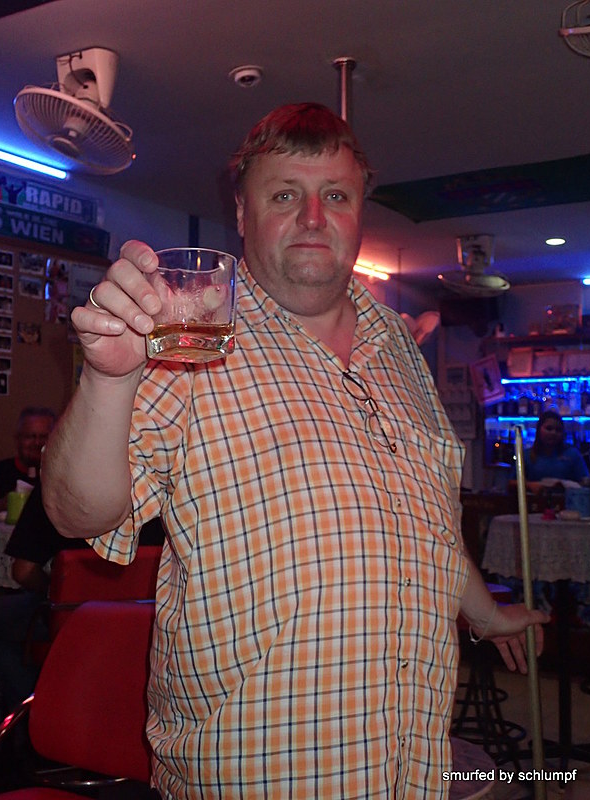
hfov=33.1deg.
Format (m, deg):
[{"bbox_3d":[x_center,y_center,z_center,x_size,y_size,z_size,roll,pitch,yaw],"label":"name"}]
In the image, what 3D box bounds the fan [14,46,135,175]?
[{"bbox_3d":[-0.761,-0.994,3.434,0.430,0.370,0.430,-2,-4,38],"label":"fan"}]

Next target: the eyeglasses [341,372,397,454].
[{"bbox_3d":[0.096,0.019,1.277,0.038,0.132,0.038,-31,-23,-10],"label":"eyeglasses"}]

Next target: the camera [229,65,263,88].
[{"bbox_3d":[-0.173,-1.143,3.546,0.120,0.053,0.120,0,-3,-3],"label":"camera"}]

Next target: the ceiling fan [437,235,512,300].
[{"bbox_3d":[1.112,-0.835,6.122,0.430,0.380,0.430,-2,-4,32],"label":"ceiling fan"}]

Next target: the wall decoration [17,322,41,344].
[{"bbox_3d":[-1.269,-0.316,4.750,0.010,0.100,0.145,-2,-4,32],"label":"wall decoration"}]

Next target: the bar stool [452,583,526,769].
[{"bbox_3d":[0.812,1.194,4.327,0.390,0.750,0.390,-2,-4,32],"label":"bar stool"}]

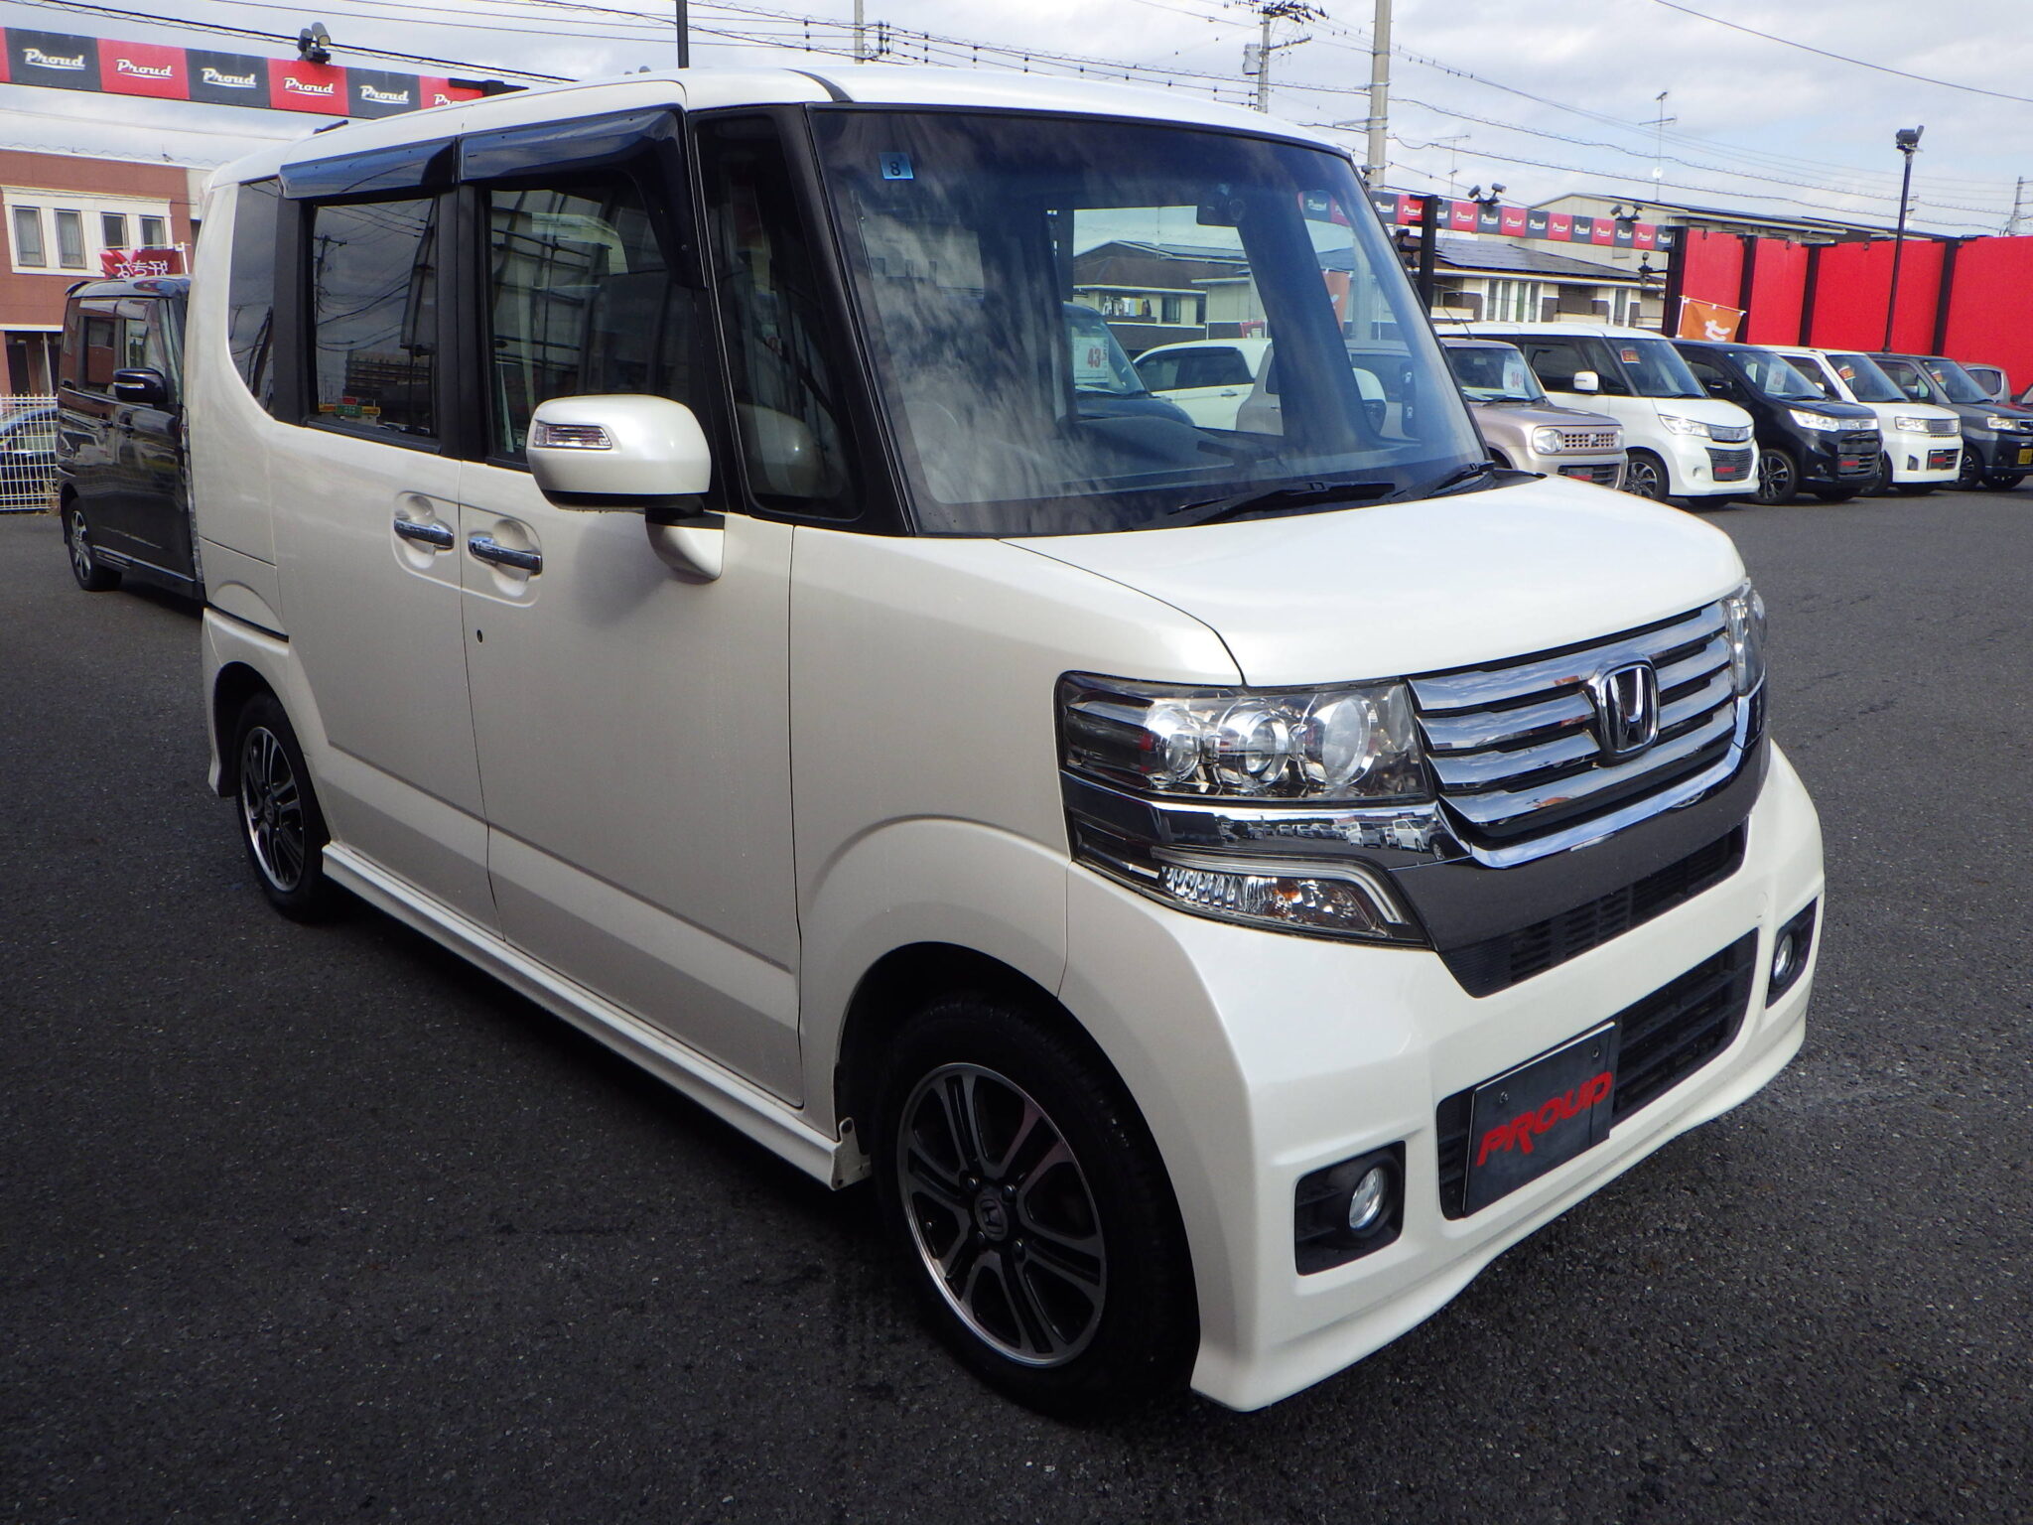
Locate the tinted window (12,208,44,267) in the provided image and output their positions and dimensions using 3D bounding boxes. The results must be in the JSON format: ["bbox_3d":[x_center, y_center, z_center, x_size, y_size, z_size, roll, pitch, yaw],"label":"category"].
[{"bbox_3d":[-20.431,-10.853,34.000,0.120,1.250,0.660,9,16,29],"label":"tinted window"}]

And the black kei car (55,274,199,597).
[{"bbox_3d":[-3.953,-1.712,8.826,1.475,1.735,3.395,-12,19,-41],"label":"black kei car"}]

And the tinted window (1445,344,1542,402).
[{"bbox_3d":[4.324,-3.542,15.000,1.380,0.550,0.150,-10,-7,-37],"label":"tinted window"}]

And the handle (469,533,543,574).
[{"bbox_3d":[-0.861,-0.349,2.763,0.050,0.045,0.238,-13,20,-42],"label":"handle"}]

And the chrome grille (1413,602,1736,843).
[{"bbox_3d":[0.755,-0.054,2.091,0.780,0.230,0.110,-13,19,-41],"label":"chrome grille"}]

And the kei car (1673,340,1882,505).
[{"bbox_3d":[7.347,-3.679,17.663,1.475,1.650,3.395,-10,16,-39],"label":"kei car"}]

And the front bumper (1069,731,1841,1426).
[{"bbox_3d":[0.698,0.318,2.333,1.475,0.620,0.370,-13,20,-42],"label":"front bumper"}]

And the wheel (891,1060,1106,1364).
[{"bbox_3d":[0.015,0.574,2.150,0.140,0.397,0.397,-13,20,-42],"label":"wheel"}]

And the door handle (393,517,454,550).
[{"bbox_3d":[-1.041,-0.395,2.875,0.045,0.042,0.215,-13,19,-41],"label":"door handle"}]

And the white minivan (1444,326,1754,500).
[{"bbox_3d":[5.534,-3.439,16.361,1.475,1.735,3.395,-10,16,-38],"label":"white minivan"}]

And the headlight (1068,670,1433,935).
[{"bbox_3d":[0.262,0.059,1.848,0.335,0.320,0.315,-13,19,-41],"label":"headlight"}]

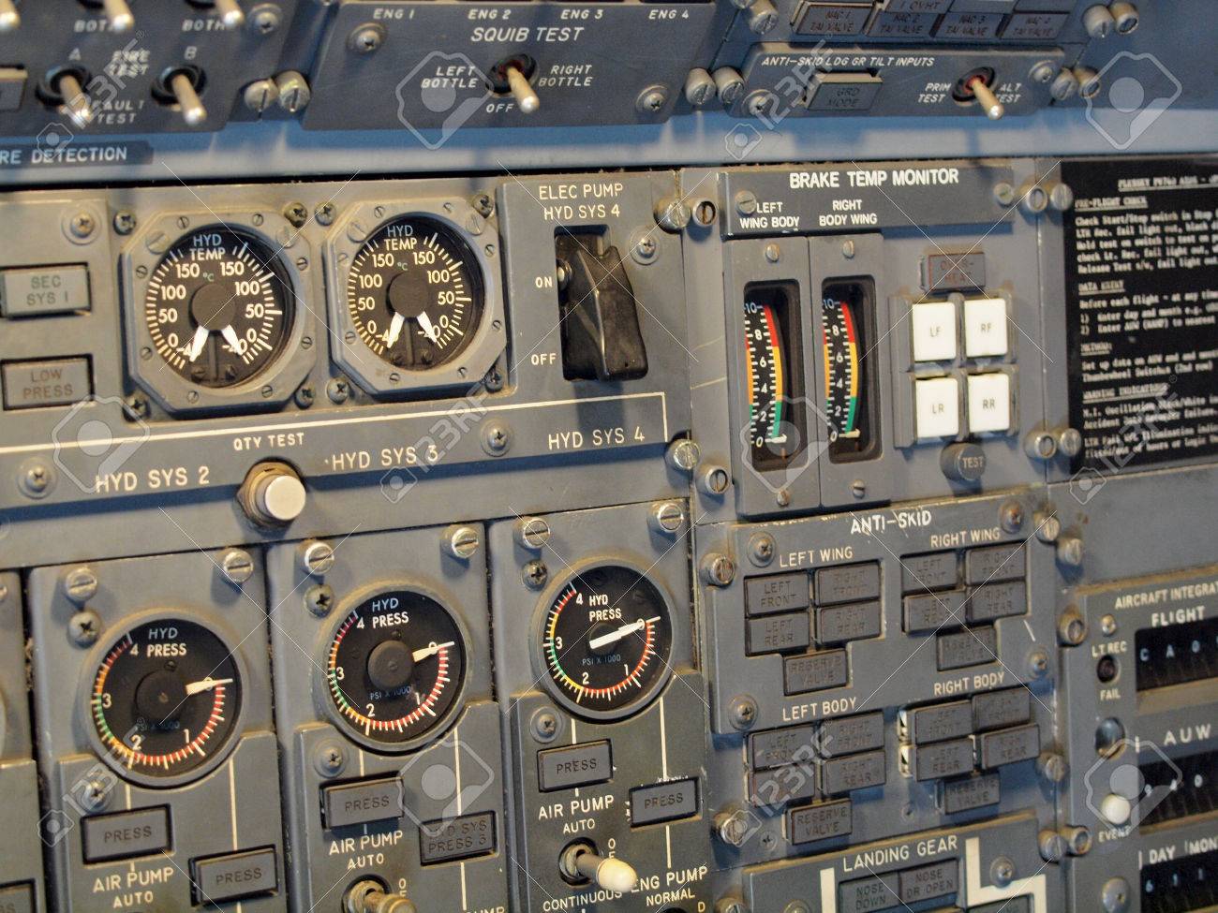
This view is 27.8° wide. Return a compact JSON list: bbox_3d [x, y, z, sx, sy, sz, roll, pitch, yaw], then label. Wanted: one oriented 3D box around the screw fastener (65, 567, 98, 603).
[{"bbox_3d":[-0.155,0.037,0.719,0.009,0.009,0.007,-5,5,-27],"label":"screw fastener"}]

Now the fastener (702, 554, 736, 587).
[{"bbox_3d":[0.036,0.038,0.818,0.009,0.009,0.007,-5,5,-27],"label":"fastener"}]

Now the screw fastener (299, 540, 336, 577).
[{"bbox_3d":[-0.086,0.030,0.728,0.010,0.010,0.006,-5,5,-30],"label":"screw fastener"}]

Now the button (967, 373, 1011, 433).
[{"bbox_3d":[0.130,-0.019,0.859,0.017,0.019,0.009,-5,5,-27],"label":"button"}]

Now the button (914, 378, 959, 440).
[{"bbox_3d":[0.111,-0.017,0.849,0.017,0.019,0.009,-5,5,-27],"label":"button"}]

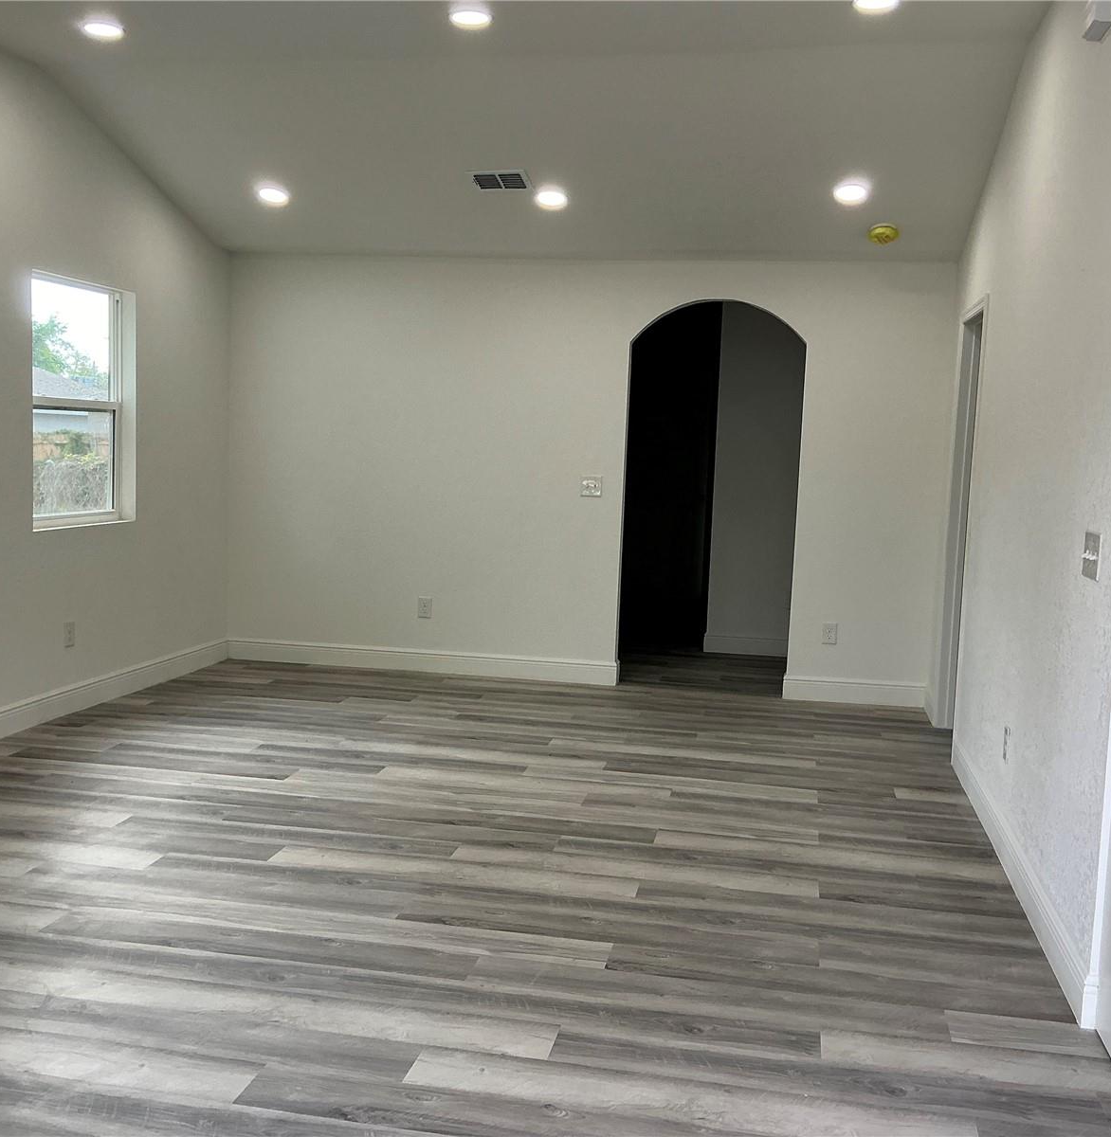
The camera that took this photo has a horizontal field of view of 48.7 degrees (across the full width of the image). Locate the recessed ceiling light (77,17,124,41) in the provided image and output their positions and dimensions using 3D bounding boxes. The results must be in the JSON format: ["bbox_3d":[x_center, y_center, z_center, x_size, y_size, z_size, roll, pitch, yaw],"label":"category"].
[{"bbox_3d":[-1.802,-2.135,4.877,0.170,0.025,0.170,3,6,11],"label":"recessed ceiling light"}]

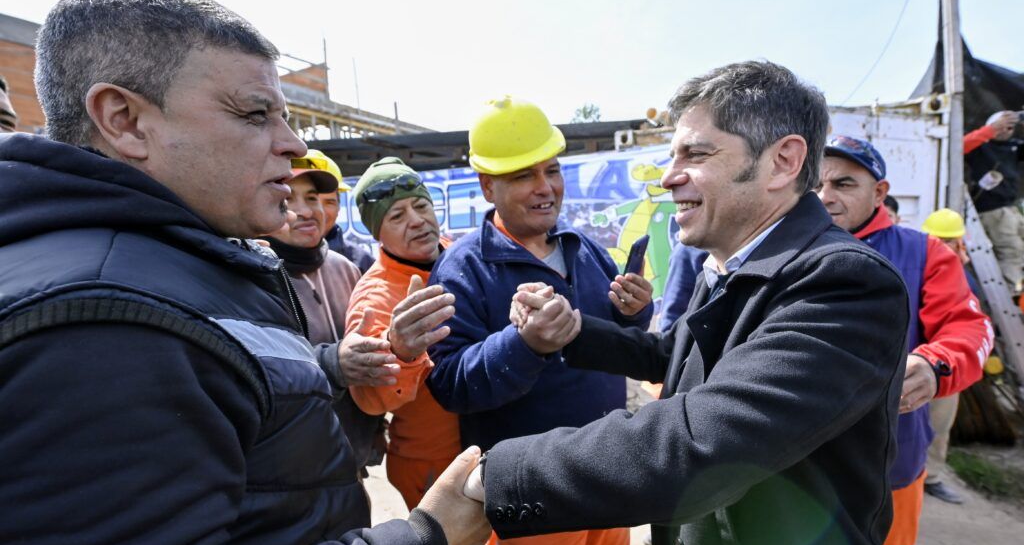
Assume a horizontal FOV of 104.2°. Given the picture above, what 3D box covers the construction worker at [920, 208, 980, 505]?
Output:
[{"bbox_3d":[2.644,0.501,2.390,0.520,1.760,0.400,-3,4,-27],"label":"construction worker"}]

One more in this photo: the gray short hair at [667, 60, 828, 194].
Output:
[{"bbox_3d":[0.343,-0.202,0.562,0.215,0.185,0.175,1,4,6],"label":"gray short hair"}]

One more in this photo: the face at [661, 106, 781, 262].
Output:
[{"bbox_3d":[0.280,-0.121,0.573,0.130,0.205,0.150,1,4,6],"label":"face"}]

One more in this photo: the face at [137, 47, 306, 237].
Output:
[{"bbox_3d":[-0.298,-0.122,0.433,0.135,0.205,0.152,-5,4,-22],"label":"face"}]

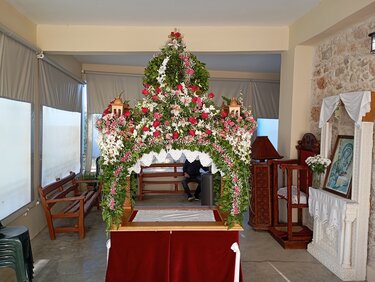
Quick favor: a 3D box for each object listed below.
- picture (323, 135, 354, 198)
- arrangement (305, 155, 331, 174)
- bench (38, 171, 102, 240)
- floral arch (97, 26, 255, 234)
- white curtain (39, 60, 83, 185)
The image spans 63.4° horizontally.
[{"bbox_3d":[2.102,0.331,4.036,0.040,0.790,0.592,15,1,-8],"label":"picture"},{"bbox_3d":[1.914,0.350,4.470,0.350,0.300,0.360,1,3,-6],"label":"arrangement"},{"bbox_3d":[-1.990,1.086,5.430,0.660,0.810,1.620,1,3,-5],"label":"bench"},{"bbox_3d":[-0.110,-0.171,3.100,1.400,1.870,0.900,1,3,-3],"label":"floral arch"},{"bbox_3d":[-2.570,-0.339,6.400,0.100,2.150,2.800,1,3,-7],"label":"white curtain"}]

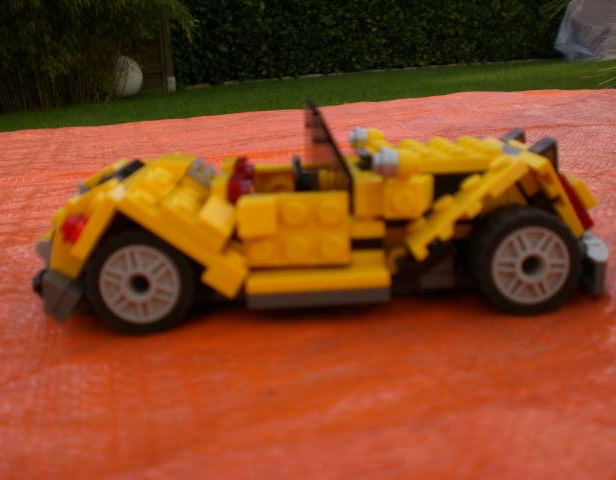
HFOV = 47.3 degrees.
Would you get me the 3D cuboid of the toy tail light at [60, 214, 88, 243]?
[{"bbox_3d":[-0.052,-0.003,0.160,0.005,0.008,0.007,29,11,-9],"label":"toy tail light"}]

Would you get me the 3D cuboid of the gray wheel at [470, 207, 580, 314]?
[{"bbox_3d":[0.050,0.004,0.165,0.024,0.024,0.014,-3,14,-2],"label":"gray wheel"}]

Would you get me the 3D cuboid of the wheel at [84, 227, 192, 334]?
[{"bbox_3d":[-0.038,0.008,0.162,0.024,0.024,0.014,-3,14,-2],"label":"wheel"}]

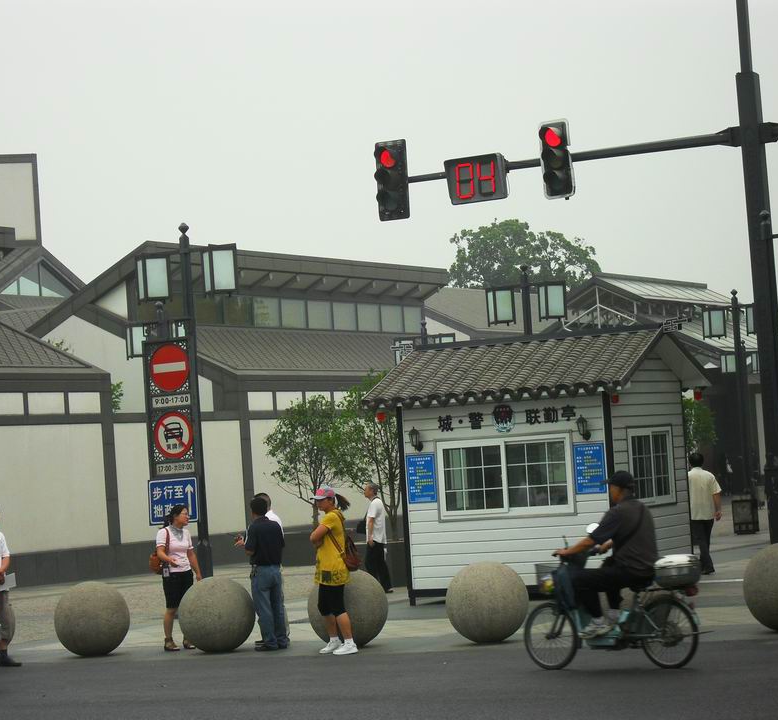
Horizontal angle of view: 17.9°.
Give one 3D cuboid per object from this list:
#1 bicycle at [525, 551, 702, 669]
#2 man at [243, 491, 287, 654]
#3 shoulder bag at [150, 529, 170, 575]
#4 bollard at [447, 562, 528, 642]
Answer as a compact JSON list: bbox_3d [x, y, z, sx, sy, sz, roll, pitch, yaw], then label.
[{"bbox_3d":[1.947,2.197,21.600,1.740,1.060,0.600,-6,-3,36],"label":"bicycle"},{"bbox_3d":[-1.291,2.237,25.800,0.460,1.630,0.340,-2,-4,-40],"label":"man"},{"bbox_3d":[-2.459,2.061,26.500,0.150,0.500,0.270,-1,-4,-41],"label":"shoulder bag"},{"bbox_3d":[0.974,2.397,24.400,0.810,0.810,0.810,-4,-3,0],"label":"bollard"}]

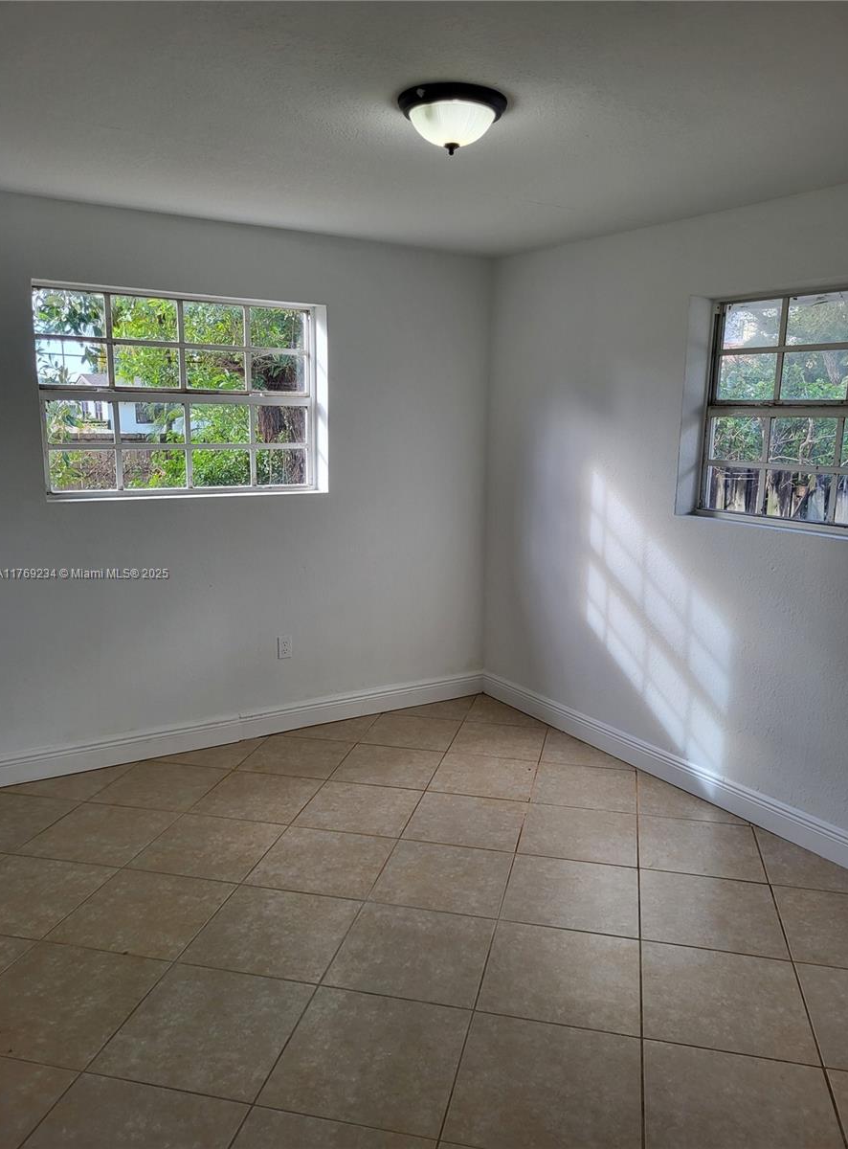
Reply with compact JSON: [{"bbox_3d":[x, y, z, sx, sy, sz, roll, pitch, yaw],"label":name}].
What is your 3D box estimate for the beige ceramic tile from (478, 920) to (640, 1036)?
[{"bbox_3d":[0.412,1.191,2.567,0.449,0.012,0.449,3,11,13],"label":"beige ceramic tile"}]

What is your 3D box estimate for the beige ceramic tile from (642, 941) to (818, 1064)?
[{"bbox_3d":[0.855,1.214,2.466,0.449,0.012,0.449,3,11,13],"label":"beige ceramic tile"}]

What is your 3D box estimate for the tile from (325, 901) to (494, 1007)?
[{"bbox_3d":[-0.031,1.169,2.668,0.449,0.012,0.449,3,11,13],"label":"tile"}]

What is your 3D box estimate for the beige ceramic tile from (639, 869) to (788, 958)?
[{"bbox_3d":[0.947,1.120,2.866,0.446,0.010,0.446,3,10,13],"label":"beige ceramic tile"}]

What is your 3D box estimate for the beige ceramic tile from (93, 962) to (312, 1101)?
[{"bbox_3d":[-0.578,1.225,2.333,0.449,0.012,0.449,3,11,13],"label":"beige ceramic tile"}]

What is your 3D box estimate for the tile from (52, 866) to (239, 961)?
[{"bbox_3d":[-0.917,1.124,2.870,0.449,0.012,0.449,3,11,13],"label":"tile"}]

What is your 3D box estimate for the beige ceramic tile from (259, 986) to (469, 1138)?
[{"bbox_3d":[-0.135,1.247,2.232,0.449,0.012,0.449,3,11,13],"label":"beige ceramic tile"}]

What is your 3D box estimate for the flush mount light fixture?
[{"bbox_3d":[0.079,-1.235,2.396,0.301,0.134,0.301,1,10,0],"label":"flush mount light fixture"}]

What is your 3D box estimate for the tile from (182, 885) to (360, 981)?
[{"bbox_3d":[-0.470,1.131,2.733,0.446,0.010,0.446,3,10,13],"label":"tile"}]

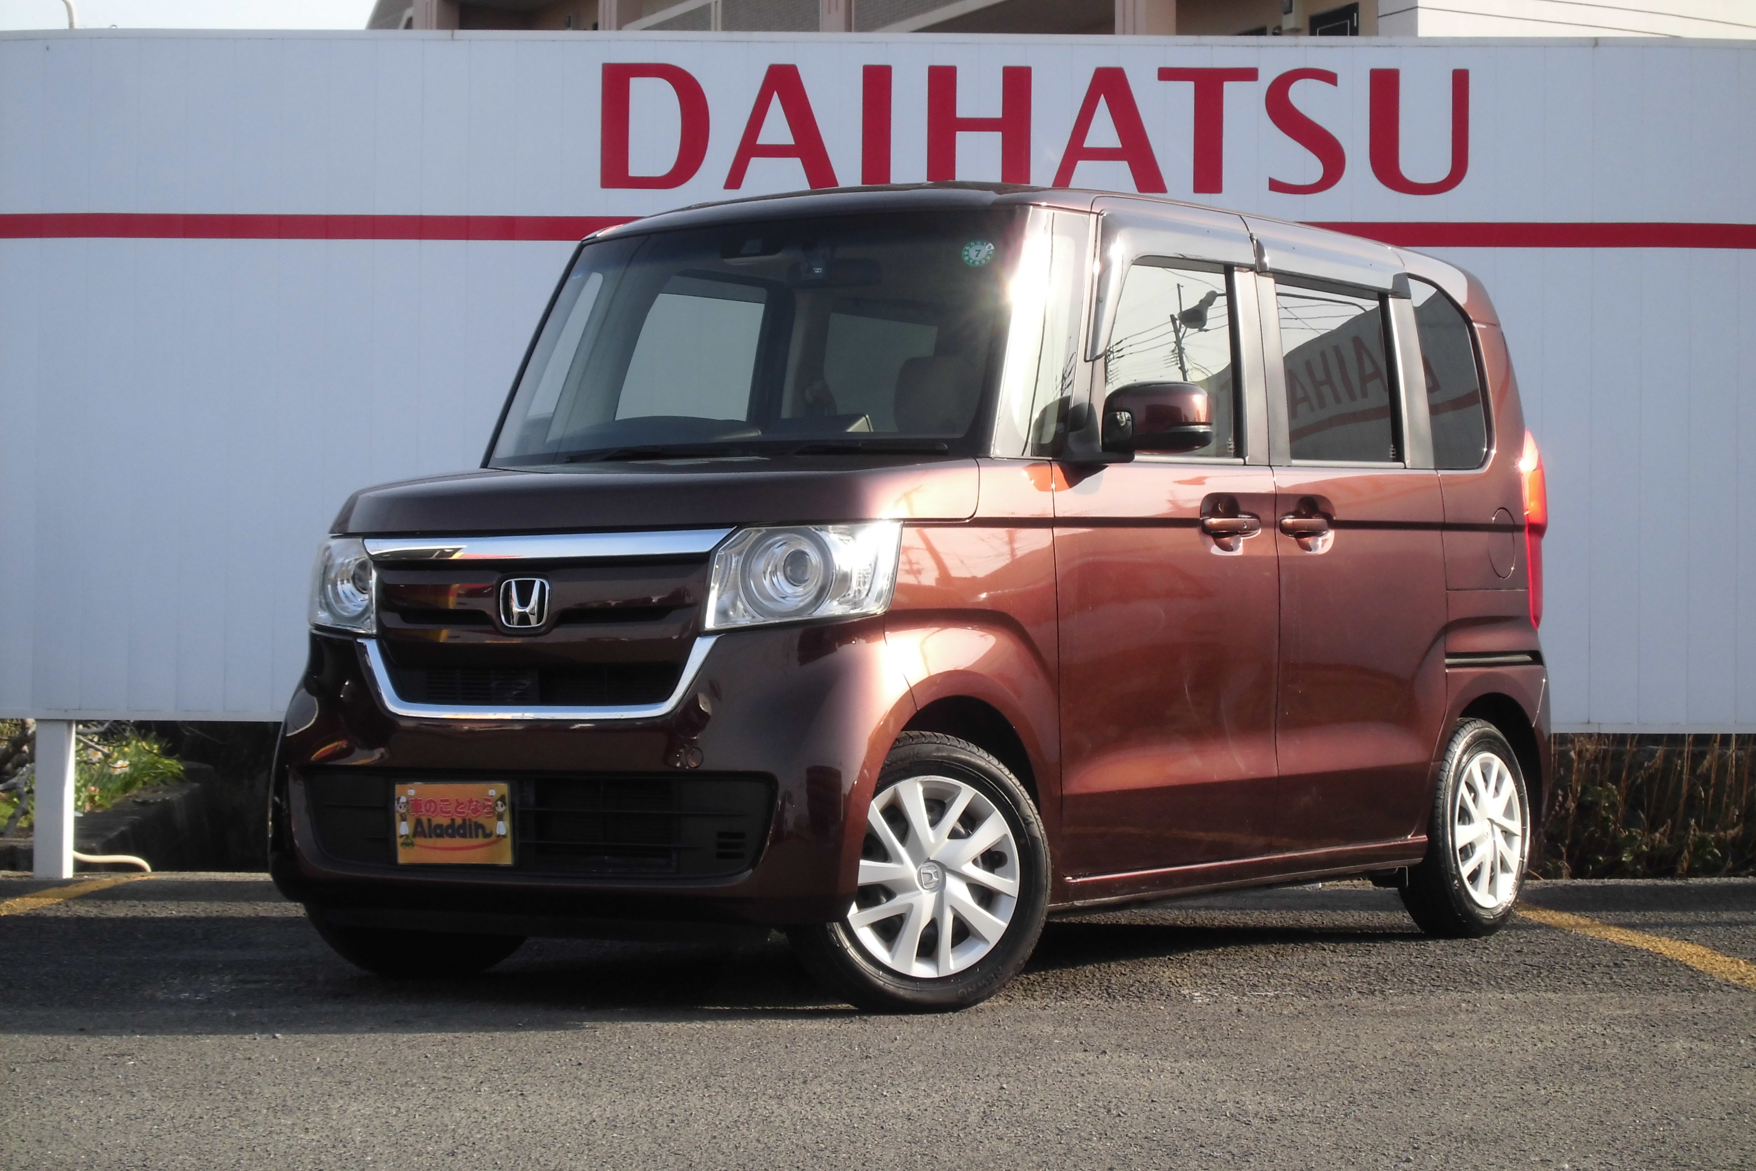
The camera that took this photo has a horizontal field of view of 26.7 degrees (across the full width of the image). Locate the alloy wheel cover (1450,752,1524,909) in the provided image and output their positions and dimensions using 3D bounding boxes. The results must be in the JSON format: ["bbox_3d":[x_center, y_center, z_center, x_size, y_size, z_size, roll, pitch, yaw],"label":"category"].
[{"bbox_3d":[1.540,0.619,9.363,0.060,0.392,0.392,-1,-2,34],"label":"alloy wheel cover"}]

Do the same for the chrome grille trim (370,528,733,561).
[{"bbox_3d":[-0.682,-0.082,7.341,0.960,0.058,0.080,-1,-2,34],"label":"chrome grille trim"}]

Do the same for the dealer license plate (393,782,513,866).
[{"bbox_3d":[-0.851,0.477,7.404,0.320,0.165,0.015,-1,-2,34],"label":"dealer license plate"}]

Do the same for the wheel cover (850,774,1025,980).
[{"bbox_3d":[0.102,0.572,7.260,0.392,0.392,0.060,1,-2,-28],"label":"wheel cover"}]

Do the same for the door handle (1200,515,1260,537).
[{"bbox_3d":[0.780,-0.131,8.173,0.045,0.040,0.230,-1,-2,34],"label":"door handle"}]

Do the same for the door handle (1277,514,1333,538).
[{"bbox_3d":[0.978,-0.136,8.466,0.045,0.040,0.215,-1,-2,34],"label":"door handle"}]

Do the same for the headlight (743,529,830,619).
[{"bbox_3d":[-0.175,-0.025,7.096,0.190,0.175,0.090,-1,-2,34],"label":"headlight"}]

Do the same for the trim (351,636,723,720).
[{"bbox_3d":[-0.694,0.184,7.316,0.940,0.170,0.090,-1,-2,34],"label":"trim"}]

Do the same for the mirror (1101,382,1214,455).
[{"bbox_3d":[0.581,-0.344,7.715,0.210,0.150,0.130,-1,-2,34],"label":"mirror"}]

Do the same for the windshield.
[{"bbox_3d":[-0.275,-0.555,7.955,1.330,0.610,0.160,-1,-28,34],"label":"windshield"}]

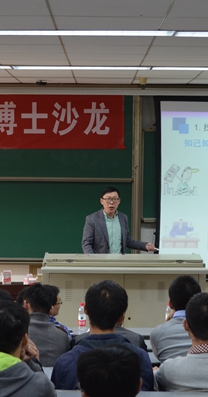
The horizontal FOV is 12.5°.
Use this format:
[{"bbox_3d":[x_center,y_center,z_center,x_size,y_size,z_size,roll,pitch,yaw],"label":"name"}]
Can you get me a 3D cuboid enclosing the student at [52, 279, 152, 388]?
[{"bbox_3d":[-0.011,0.973,4.430,0.480,1.250,0.720,0,3,0],"label":"student"}]

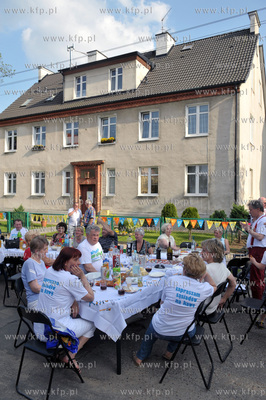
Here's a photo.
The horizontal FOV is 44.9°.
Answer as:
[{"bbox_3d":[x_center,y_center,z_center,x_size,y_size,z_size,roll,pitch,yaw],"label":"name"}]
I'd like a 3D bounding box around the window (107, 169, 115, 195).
[{"bbox_3d":[-1.215,-1.000,18.249,0.527,1.533,0.150,1,0,28],"label":"window"}]

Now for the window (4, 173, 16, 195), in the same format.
[{"bbox_3d":[-8.752,-1.162,23.186,1.220,1.651,0.180,1,0,28],"label":"window"}]

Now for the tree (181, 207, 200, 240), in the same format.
[{"bbox_3d":[2.363,0.973,13.296,0.800,1.360,0.800,1,0,28],"label":"tree"}]

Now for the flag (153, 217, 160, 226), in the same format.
[{"bbox_3d":[0.865,0.814,11.700,0.240,0.290,0.020,1,0,26],"label":"flag"}]

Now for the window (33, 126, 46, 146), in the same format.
[{"bbox_3d":[-6.300,-4.245,21.893,1.238,1.593,0.180,1,0,28],"label":"window"}]

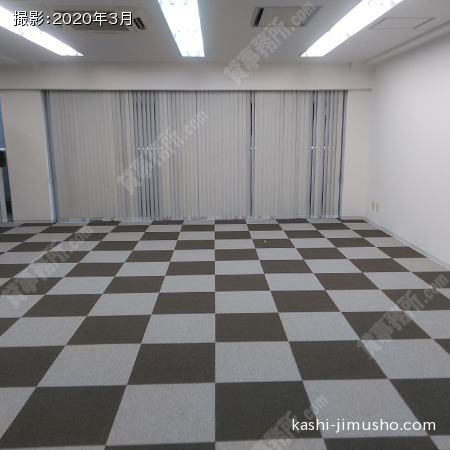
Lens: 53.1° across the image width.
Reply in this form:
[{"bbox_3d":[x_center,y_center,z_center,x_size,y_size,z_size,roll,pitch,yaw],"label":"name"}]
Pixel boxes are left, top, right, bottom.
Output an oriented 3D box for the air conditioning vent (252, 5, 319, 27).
[{"bbox_3d":[0.527,-1.892,4.107,0.548,0.060,0.730,-1,12,-1],"label":"air conditioning vent"}]

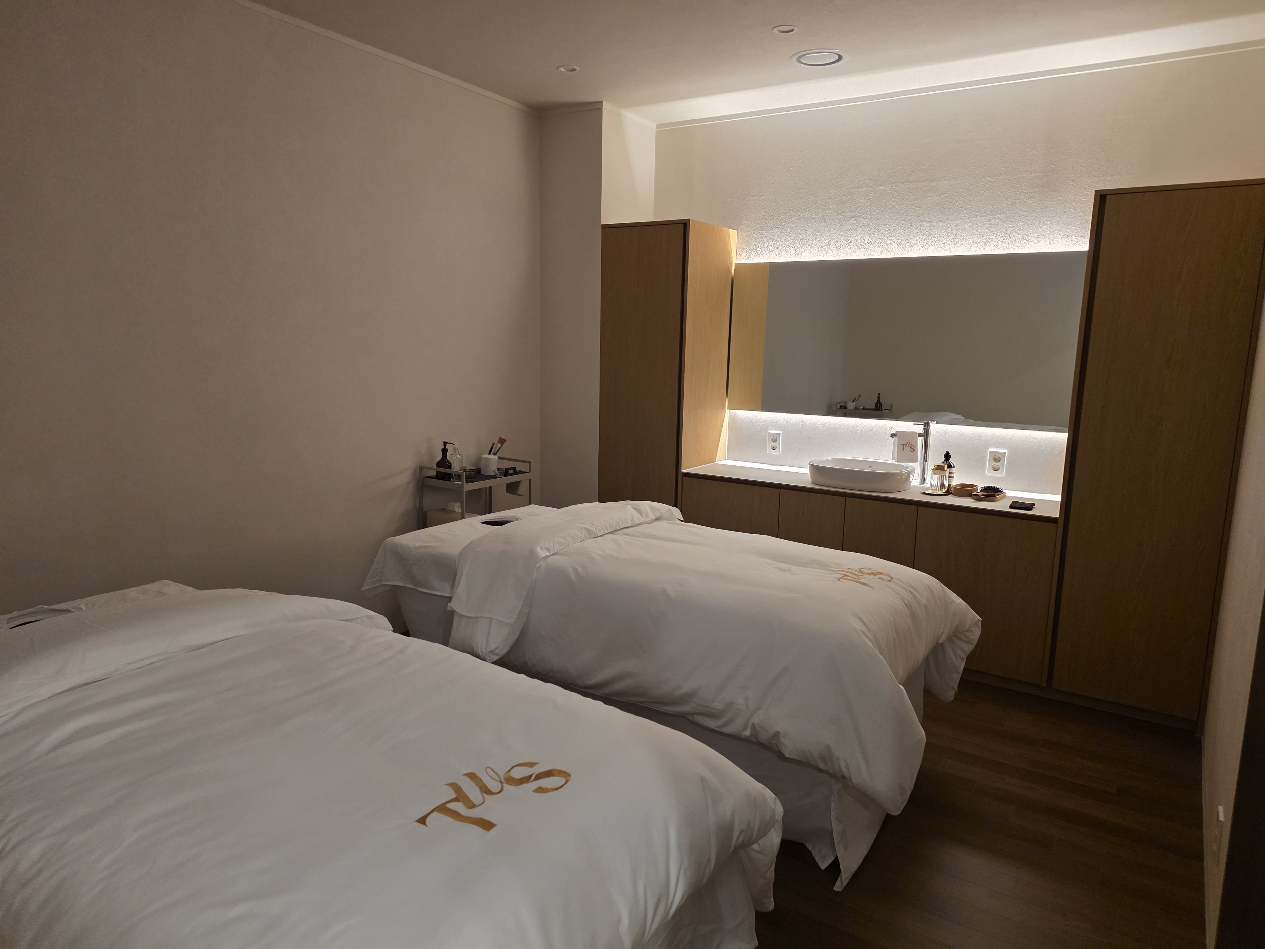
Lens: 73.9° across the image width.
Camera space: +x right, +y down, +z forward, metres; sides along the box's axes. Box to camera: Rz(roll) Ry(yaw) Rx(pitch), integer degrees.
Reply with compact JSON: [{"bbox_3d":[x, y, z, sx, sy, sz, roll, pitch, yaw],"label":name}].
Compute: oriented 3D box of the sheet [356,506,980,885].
[{"bbox_3d":[0.092,0.589,3.046,2.055,0.750,1.090,7,12,33],"label":"sheet"}]

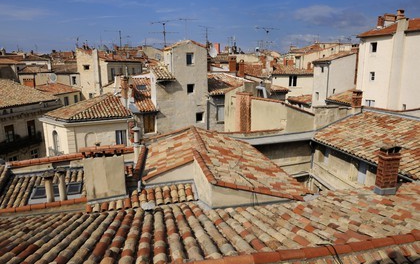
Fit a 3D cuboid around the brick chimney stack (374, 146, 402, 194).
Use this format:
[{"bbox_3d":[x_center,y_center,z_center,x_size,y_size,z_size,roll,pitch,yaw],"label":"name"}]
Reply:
[{"bbox_3d":[4.847,1.053,7.641,0.480,1.340,0.290,-3,11,-11],"label":"brick chimney stack"}]

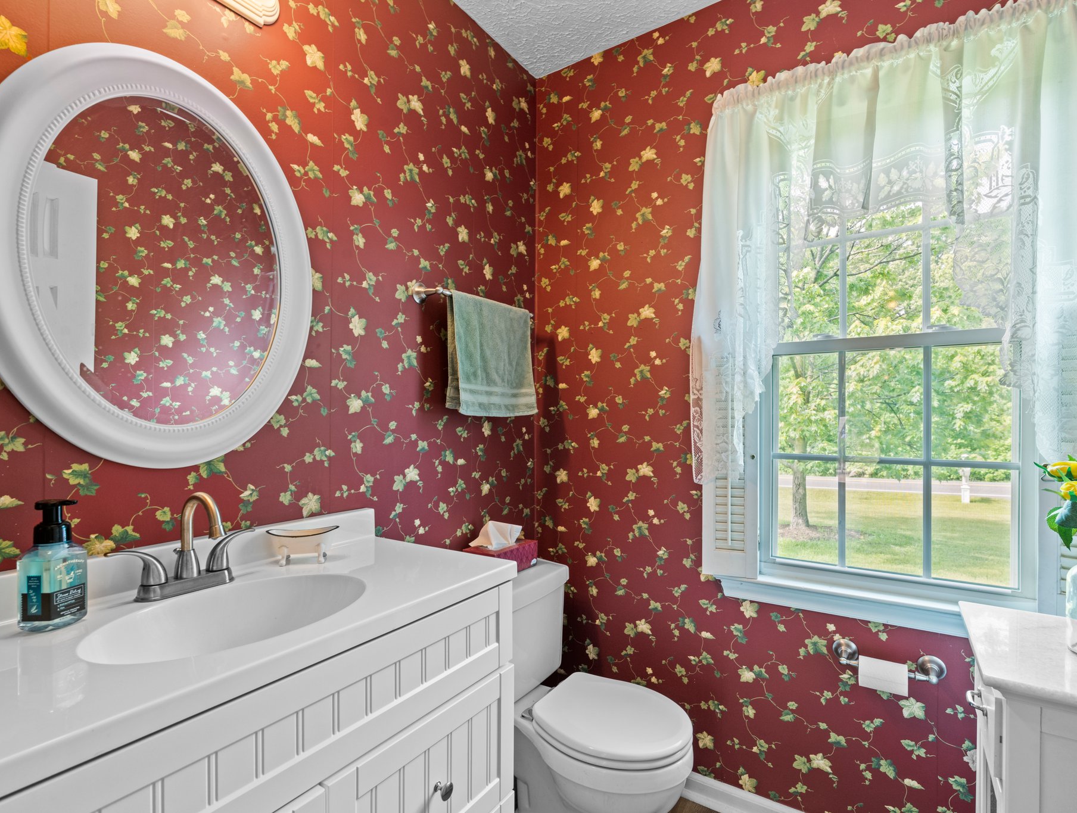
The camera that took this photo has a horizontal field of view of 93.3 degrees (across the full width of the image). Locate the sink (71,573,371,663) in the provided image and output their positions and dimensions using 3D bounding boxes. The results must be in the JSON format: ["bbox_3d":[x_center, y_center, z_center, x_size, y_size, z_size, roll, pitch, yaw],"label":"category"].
[{"bbox_3d":[-0.463,0.384,0.787,0.288,0.140,0.385,-1,-2,34],"label":"sink"}]

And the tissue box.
[{"bbox_3d":[-0.114,0.473,1.591,0.123,0.077,0.217,-1,-2,34],"label":"tissue box"}]

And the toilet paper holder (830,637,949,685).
[{"bbox_3d":[0.876,0.648,1.274,0.241,0.060,0.078,-1,-2,34],"label":"toilet paper holder"}]

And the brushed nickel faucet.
[{"bbox_3d":[-0.575,0.231,0.864,0.158,0.168,0.223,-1,-2,34],"label":"brushed nickel faucet"}]

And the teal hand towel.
[{"bbox_3d":[-0.129,-0.151,1.594,0.065,0.360,0.395,-1,-2,34],"label":"teal hand towel"}]

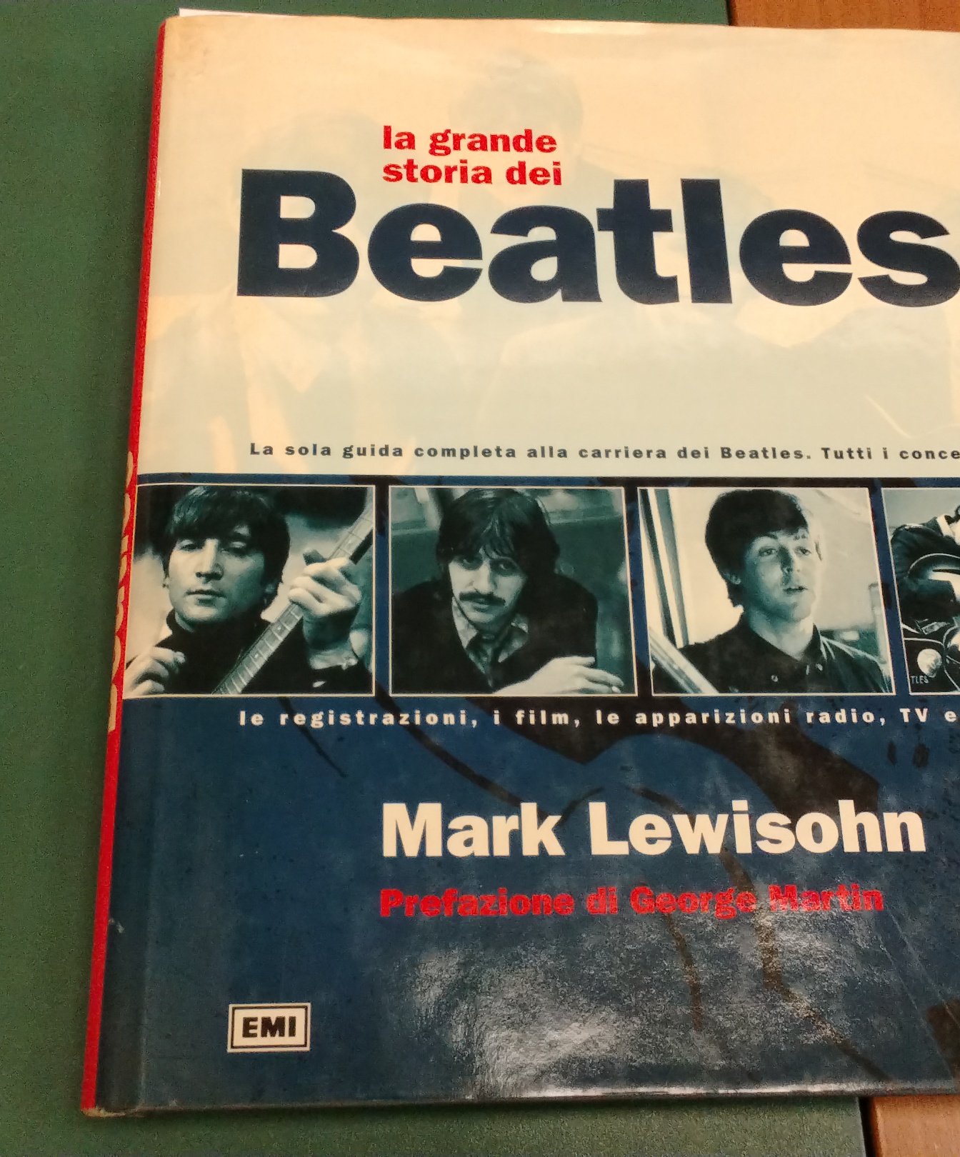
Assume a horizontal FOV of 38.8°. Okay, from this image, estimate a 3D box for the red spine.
[{"bbox_3d":[-0.084,-0.018,0.351,0.011,0.029,0.288,0,71,-3],"label":"red spine"}]

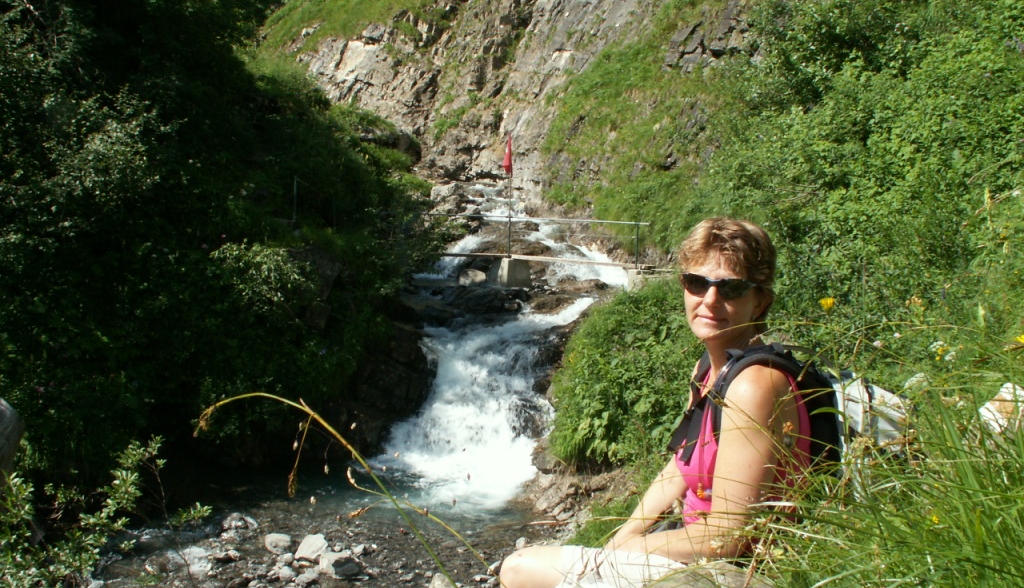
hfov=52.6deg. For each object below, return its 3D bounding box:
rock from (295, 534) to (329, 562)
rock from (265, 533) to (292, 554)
[{"bbox_3d":[-1.675,2.126,8.650,0.280,0.160,0.240,0,4,-6],"label":"rock"},{"bbox_3d":[-1.996,2.133,8.850,0.230,0.140,0.190,0,4,-6],"label":"rock"}]

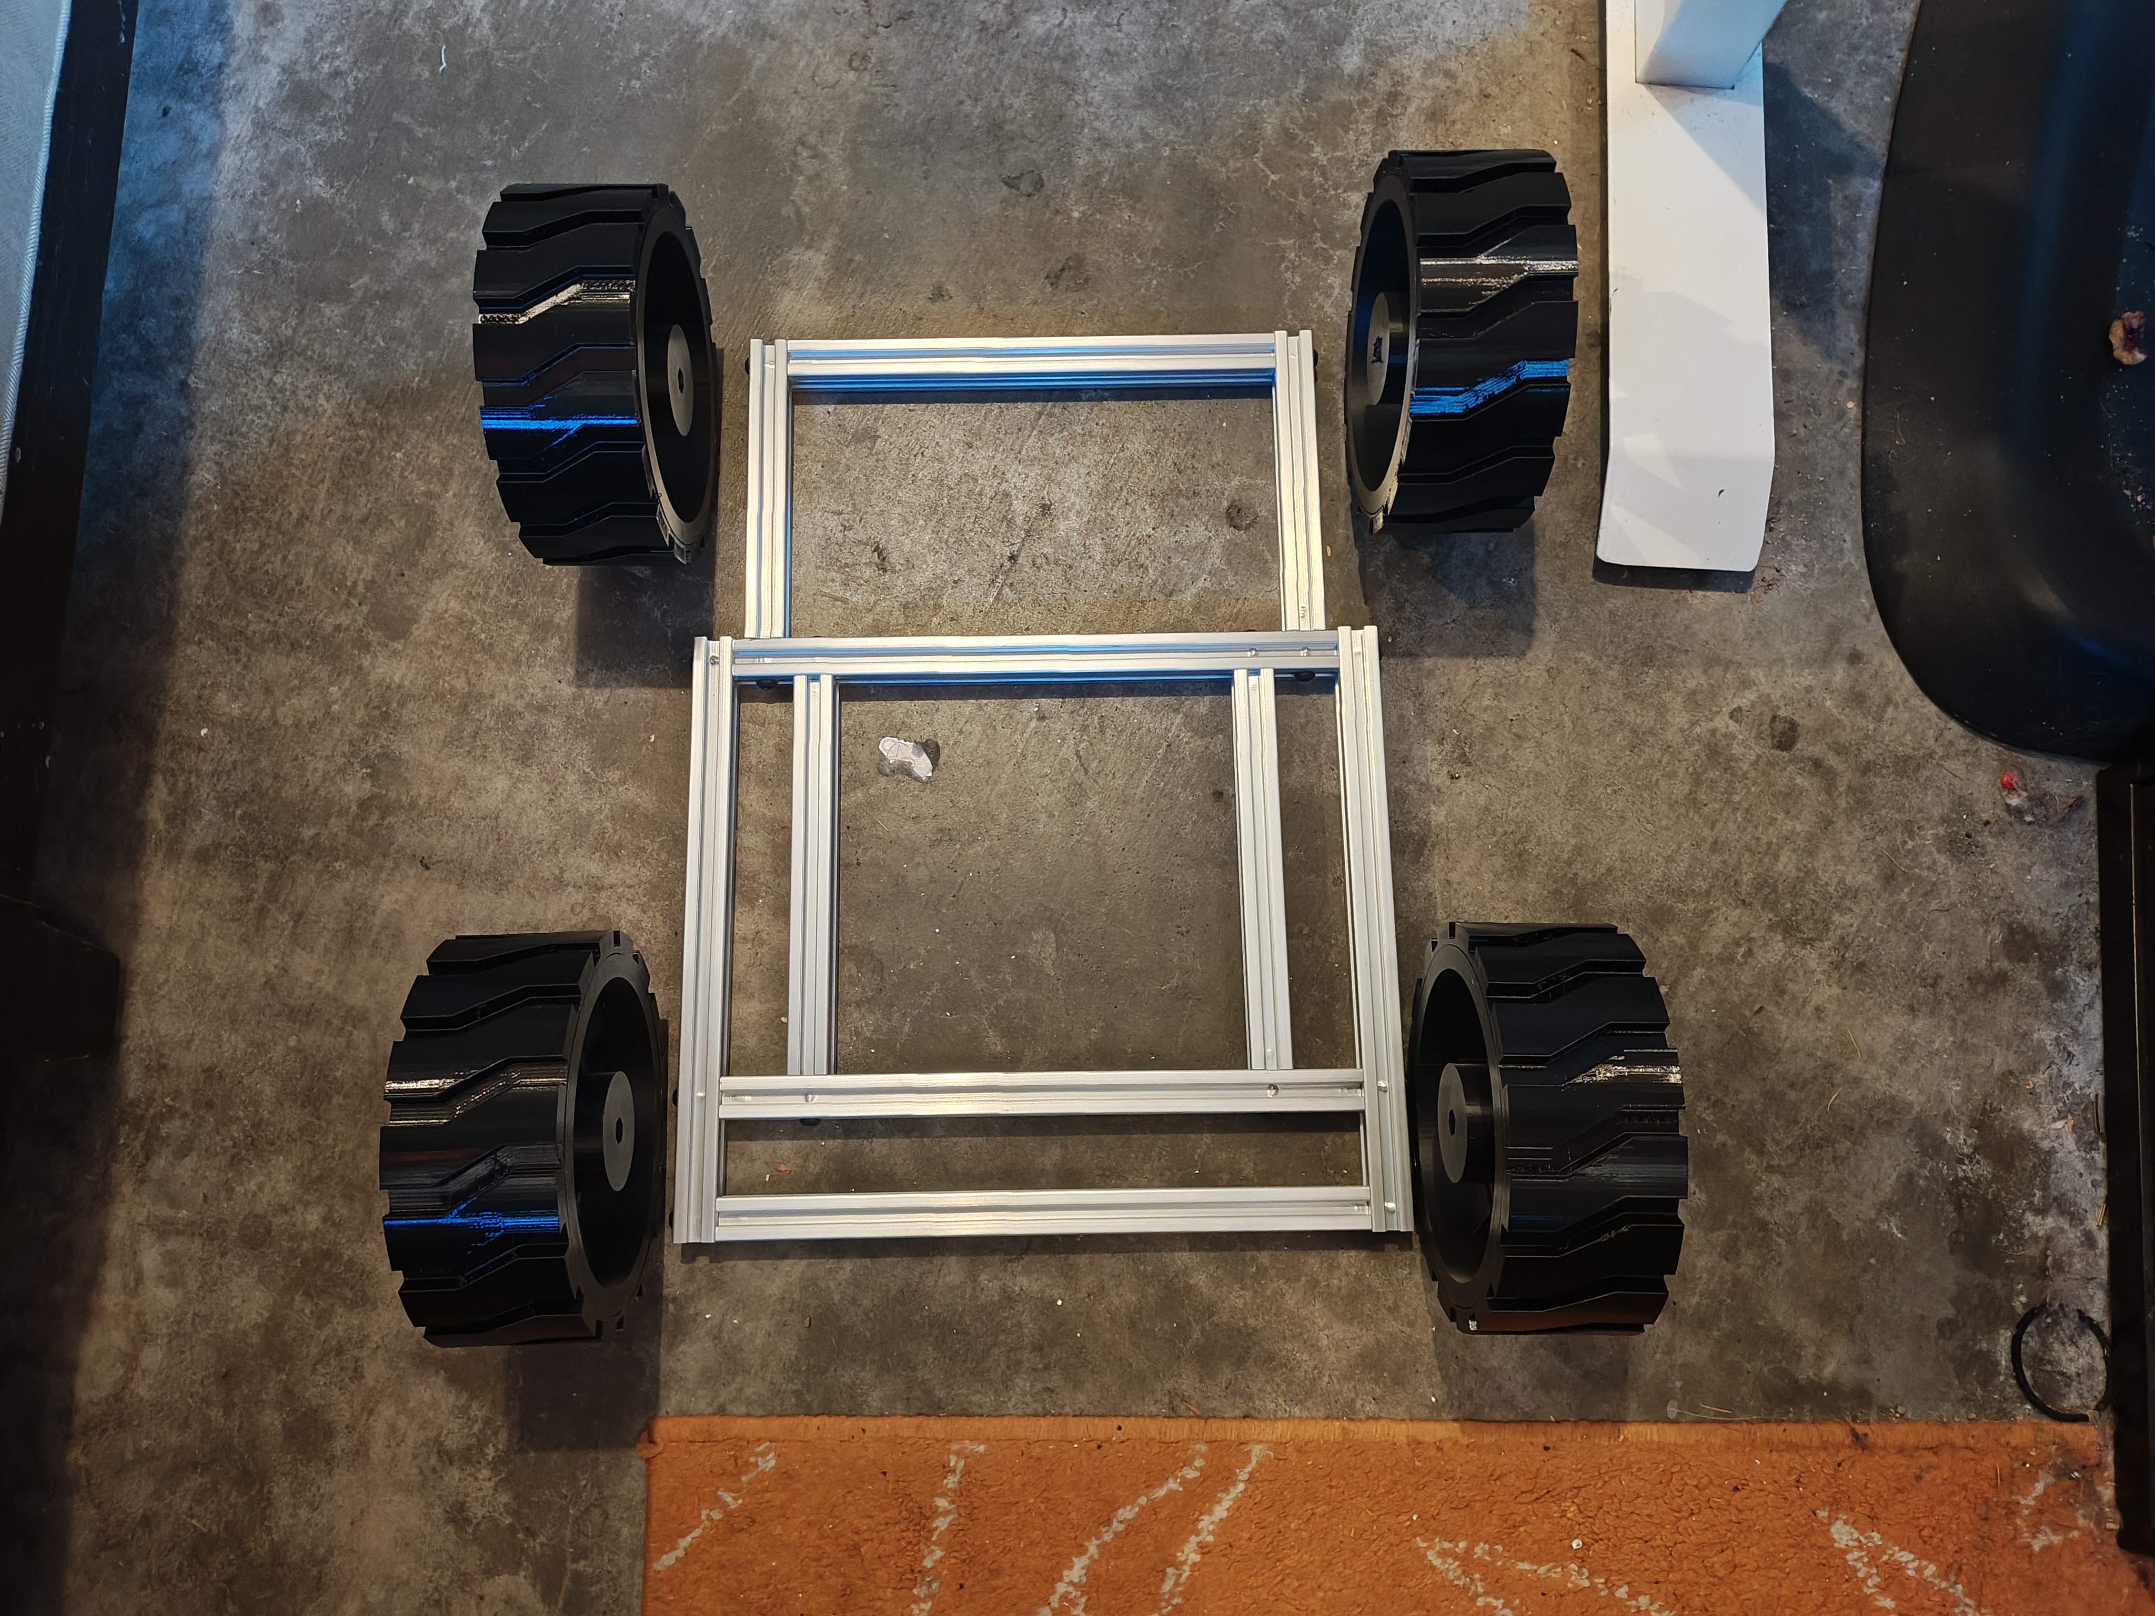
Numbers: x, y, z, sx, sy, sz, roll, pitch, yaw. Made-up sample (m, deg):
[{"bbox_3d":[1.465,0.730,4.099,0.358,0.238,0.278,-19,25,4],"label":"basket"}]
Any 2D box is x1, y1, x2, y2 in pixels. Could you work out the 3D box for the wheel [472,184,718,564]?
[{"bbox_3d":[-0.225,-0.206,0.753,0.068,0.176,0.176,-1,78,0],"label":"wheel"}]

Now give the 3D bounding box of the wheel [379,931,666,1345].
[{"bbox_3d":[-0.233,0.143,0.682,0.068,0.176,0.176,-3,78,-1],"label":"wheel"}]

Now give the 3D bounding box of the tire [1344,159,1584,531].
[{"bbox_3d":[0.182,-0.224,0.758,0.068,0.176,0.176,0,78,0],"label":"tire"}]

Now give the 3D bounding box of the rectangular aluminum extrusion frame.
[{"bbox_3d":[-0.019,-0.022,0.796,0.354,0.021,0.466,-1,78,0],"label":"rectangular aluminum extrusion frame"}]

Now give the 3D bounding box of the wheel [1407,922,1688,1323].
[{"bbox_3d":[0.200,0.139,0.684,0.068,0.176,0.176,0,78,0],"label":"wheel"}]

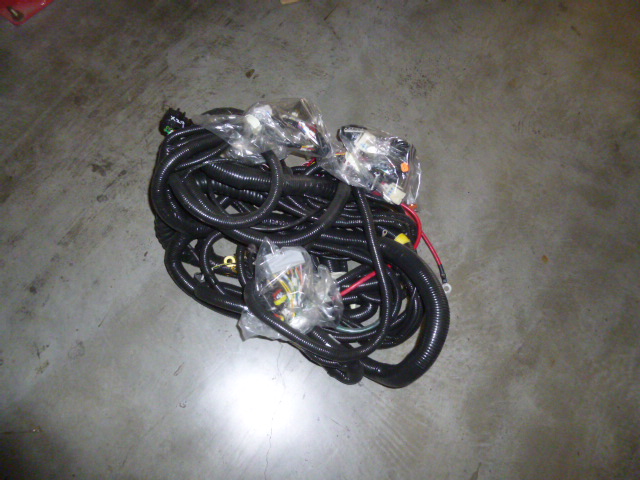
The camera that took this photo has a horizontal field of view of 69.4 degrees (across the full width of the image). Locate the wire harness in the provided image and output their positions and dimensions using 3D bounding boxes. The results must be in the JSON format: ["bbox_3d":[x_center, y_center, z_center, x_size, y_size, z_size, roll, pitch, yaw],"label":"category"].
[{"bbox_3d":[-0.034,-0.047,0.803,0.611,0.130,0.483,19,69,0],"label":"wire harness"}]

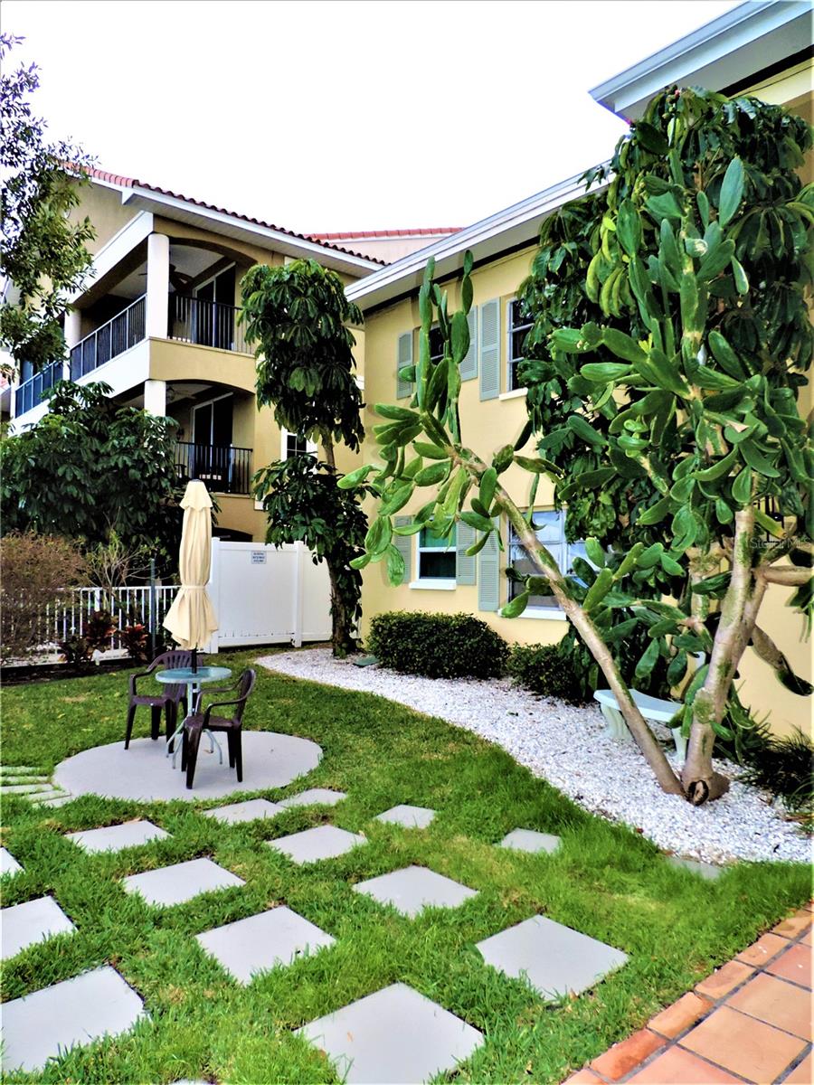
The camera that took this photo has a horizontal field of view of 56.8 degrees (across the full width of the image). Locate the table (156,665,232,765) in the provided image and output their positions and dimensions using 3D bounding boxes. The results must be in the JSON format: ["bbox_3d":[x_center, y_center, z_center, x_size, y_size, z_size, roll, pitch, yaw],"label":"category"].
[{"bbox_3d":[-1.755,1.441,6.208,0.640,0.710,0.640,0,-2,0],"label":"table"}]

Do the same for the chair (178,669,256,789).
[{"bbox_3d":[-1.440,1.382,5.759,0.530,0.800,0.560,1,-2,-22],"label":"chair"}]

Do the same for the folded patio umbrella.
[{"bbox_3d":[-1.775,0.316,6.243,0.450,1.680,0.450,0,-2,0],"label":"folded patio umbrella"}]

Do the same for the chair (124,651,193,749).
[{"bbox_3d":[-2.145,1.412,6.739,0.560,0.800,0.530,-1,-2,18],"label":"chair"}]

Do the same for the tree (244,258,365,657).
[{"bbox_3d":[-1.651,-1.359,12.094,1.950,6.350,1.850,0,-2,0],"label":"tree"}]

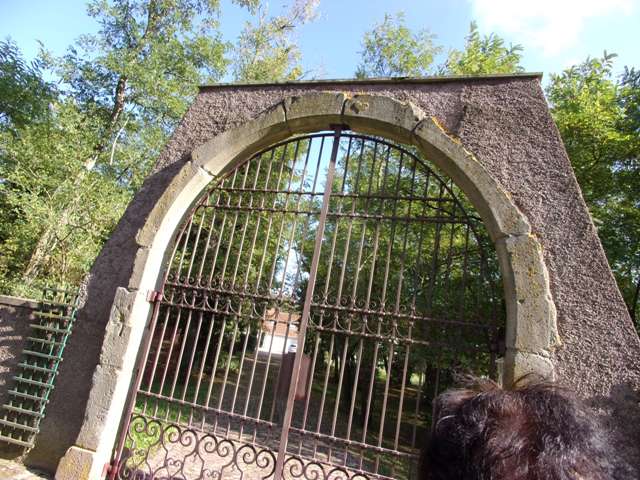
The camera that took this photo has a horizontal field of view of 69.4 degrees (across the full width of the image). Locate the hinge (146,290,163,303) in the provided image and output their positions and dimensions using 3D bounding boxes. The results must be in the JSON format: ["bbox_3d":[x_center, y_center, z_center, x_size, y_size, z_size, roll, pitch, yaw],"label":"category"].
[{"bbox_3d":[-1.736,0.593,4.849,0.125,0.100,0.065,5,-15,19],"label":"hinge"}]

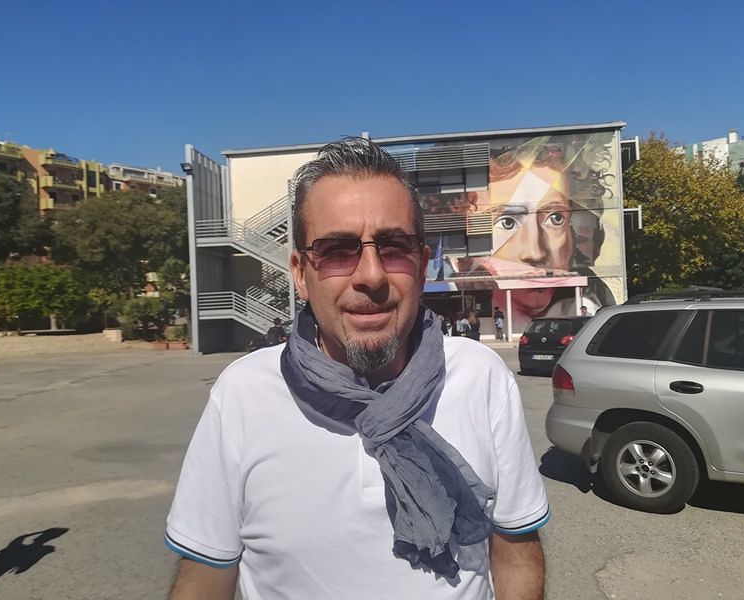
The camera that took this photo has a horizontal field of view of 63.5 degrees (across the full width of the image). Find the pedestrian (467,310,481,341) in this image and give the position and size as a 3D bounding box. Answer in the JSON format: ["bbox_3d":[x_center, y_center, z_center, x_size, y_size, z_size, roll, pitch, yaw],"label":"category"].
[{"bbox_3d":[4.606,1.418,27.000,0.500,1.690,0.400,-2,-2,-6],"label":"pedestrian"}]

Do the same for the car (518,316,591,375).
[{"bbox_3d":[5.500,1.142,16.200,1.770,1.480,4.200,-4,-2,37],"label":"car"}]

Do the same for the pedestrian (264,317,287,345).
[{"bbox_3d":[-2.730,1.376,17.000,0.520,1.690,0.500,-3,-2,30],"label":"pedestrian"}]

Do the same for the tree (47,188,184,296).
[{"bbox_3d":[-20.345,-2.789,49.000,10.800,11.200,10.000,-1,-2,-22],"label":"tree"}]

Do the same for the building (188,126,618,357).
[{"bbox_3d":[2.859,-3.073,38.017,23.000,11.500,16.000,-2,-2,6],"label":"building"}]

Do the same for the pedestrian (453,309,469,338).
[{"bbox_3d":[4.004,1.457,27.500,0.500,1.690,0.400,-2,-2,0],"label":"pedestrian"}]

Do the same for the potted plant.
[{"bbox_3d":[-12.007,2.466,37.000,1.400,1.500,1.000,-2,-2,-6],"label":"potted plant"}]

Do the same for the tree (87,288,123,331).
[{"bbox_3d":[-19.142,0.877,43.000,2.600,3.300,2.500,-1,-2,-24],"label":"tree"}]

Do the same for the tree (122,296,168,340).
[{"bbox_3d":[-15.266,1.350,40.500,3.100,3.100,2.800,-1,-2,-21],"label":"tree"}]

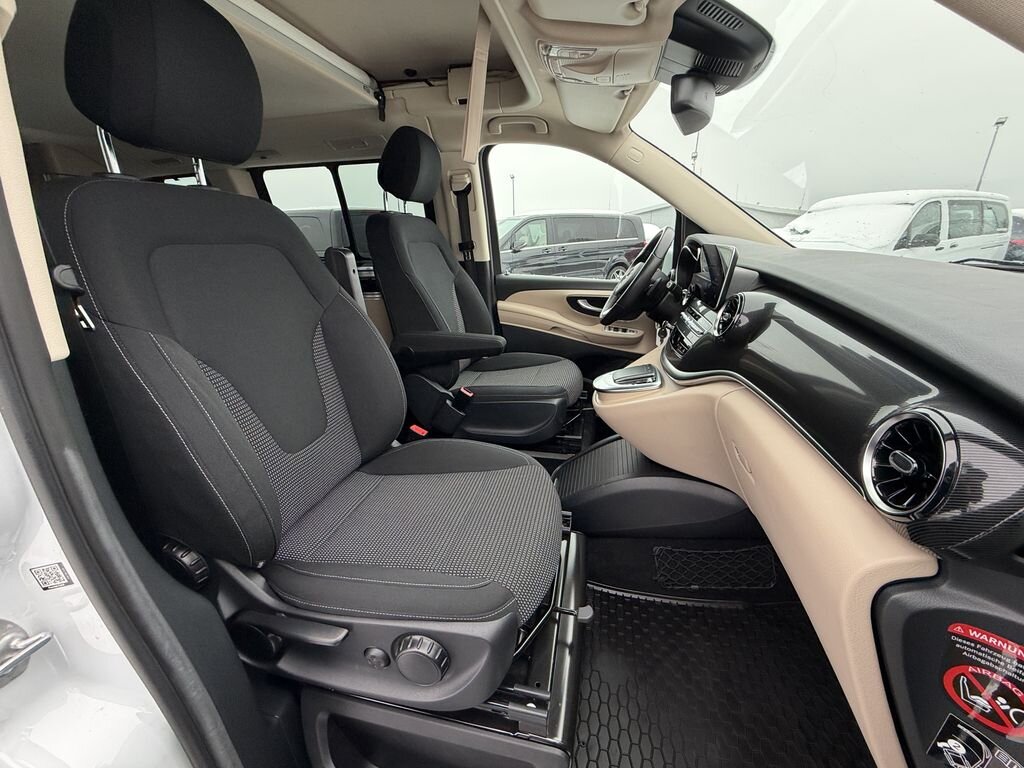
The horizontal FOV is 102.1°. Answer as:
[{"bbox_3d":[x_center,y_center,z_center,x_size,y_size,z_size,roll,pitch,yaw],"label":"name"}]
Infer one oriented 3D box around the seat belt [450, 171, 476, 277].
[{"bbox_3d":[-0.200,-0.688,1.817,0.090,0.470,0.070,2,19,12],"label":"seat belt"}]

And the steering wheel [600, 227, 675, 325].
[{"bbox_3d":[0.443,-0.355,1.430,0.100,0.380,0.380,34,22,-1],"label":"steering wheel"}]

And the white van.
[{"bbox_3d":[5.811,-2.134,6.801,4.950,1.920,1.930,-10,20,-23],"label":"white van"}]

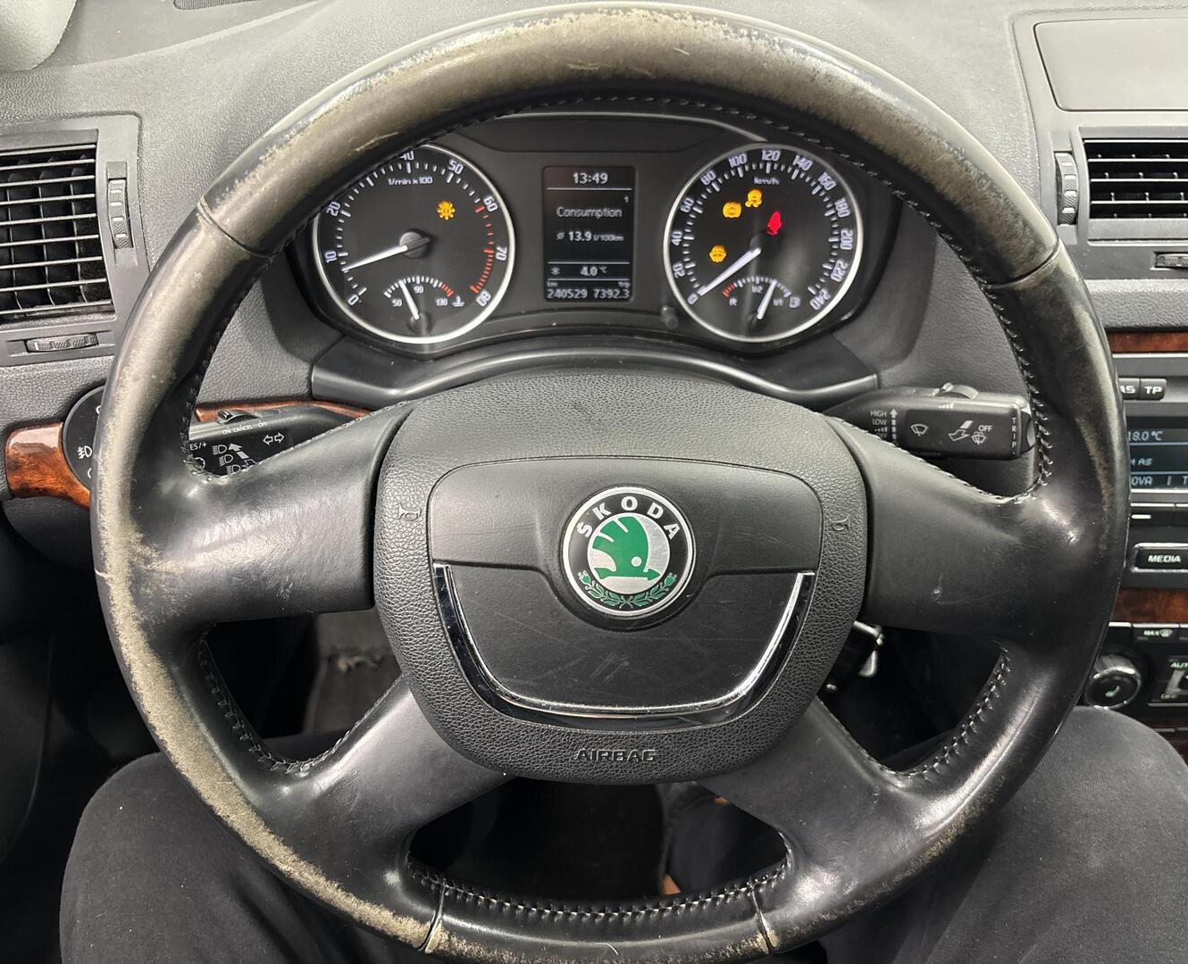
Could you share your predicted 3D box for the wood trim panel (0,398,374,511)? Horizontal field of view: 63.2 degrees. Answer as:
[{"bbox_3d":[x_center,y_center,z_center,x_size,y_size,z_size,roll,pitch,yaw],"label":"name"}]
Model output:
[{"bbox_3d":[-0.207,-0.014,0.505,0.195,0.047,0.030,-6,21,-7],"label":"wood trim panel"}]

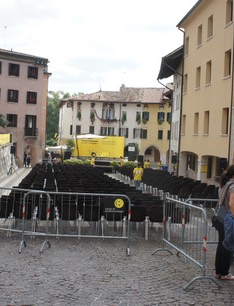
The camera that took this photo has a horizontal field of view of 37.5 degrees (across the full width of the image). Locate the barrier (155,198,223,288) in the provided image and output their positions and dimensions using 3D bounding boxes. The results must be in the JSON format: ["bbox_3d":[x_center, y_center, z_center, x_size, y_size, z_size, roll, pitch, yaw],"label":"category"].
[{"bbox_3d":[1.065,1.390,5.820,0.500,1.100,1.950,2,-1,-10],"label":"barrier"}]

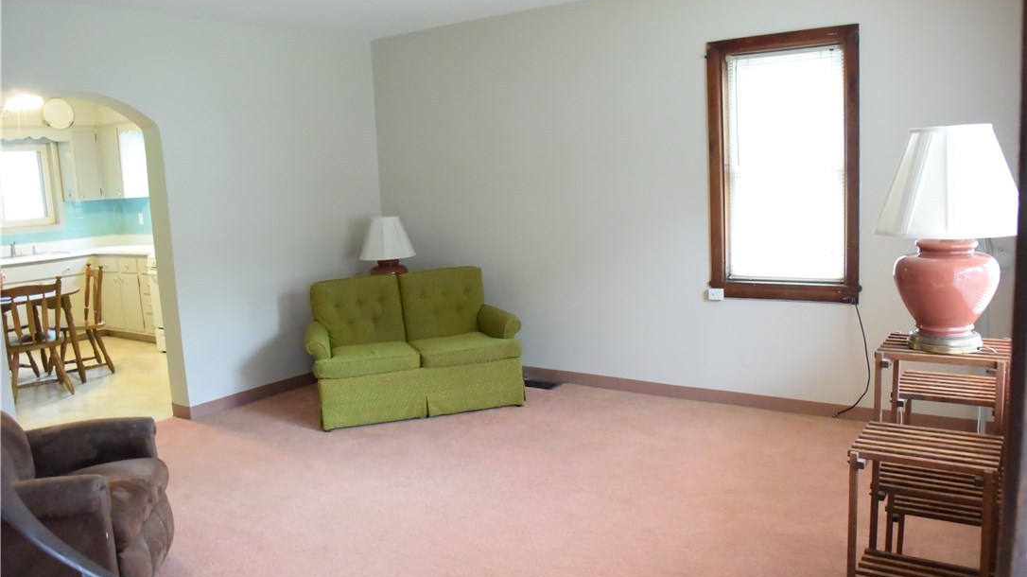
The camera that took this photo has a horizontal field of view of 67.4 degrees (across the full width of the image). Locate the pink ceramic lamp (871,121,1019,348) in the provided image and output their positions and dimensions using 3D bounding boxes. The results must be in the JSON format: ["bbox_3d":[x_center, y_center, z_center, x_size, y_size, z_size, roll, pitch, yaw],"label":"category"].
[{"bbox_3d":[1.323,-0.154,2.328,0.405,0.664,0.405,3,11,34],"label":"pink ceramic lamp"}]

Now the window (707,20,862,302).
[{"bbox_3d":[1.543,-0.680,4.448,0.866,1.520,0.100,3,11,34],"label":"window"}]

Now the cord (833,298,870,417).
[{"bbox_3d":[1.919,0.406,4.362,0.182,0.691,0.050,3,11,34],"label":"cord"}]

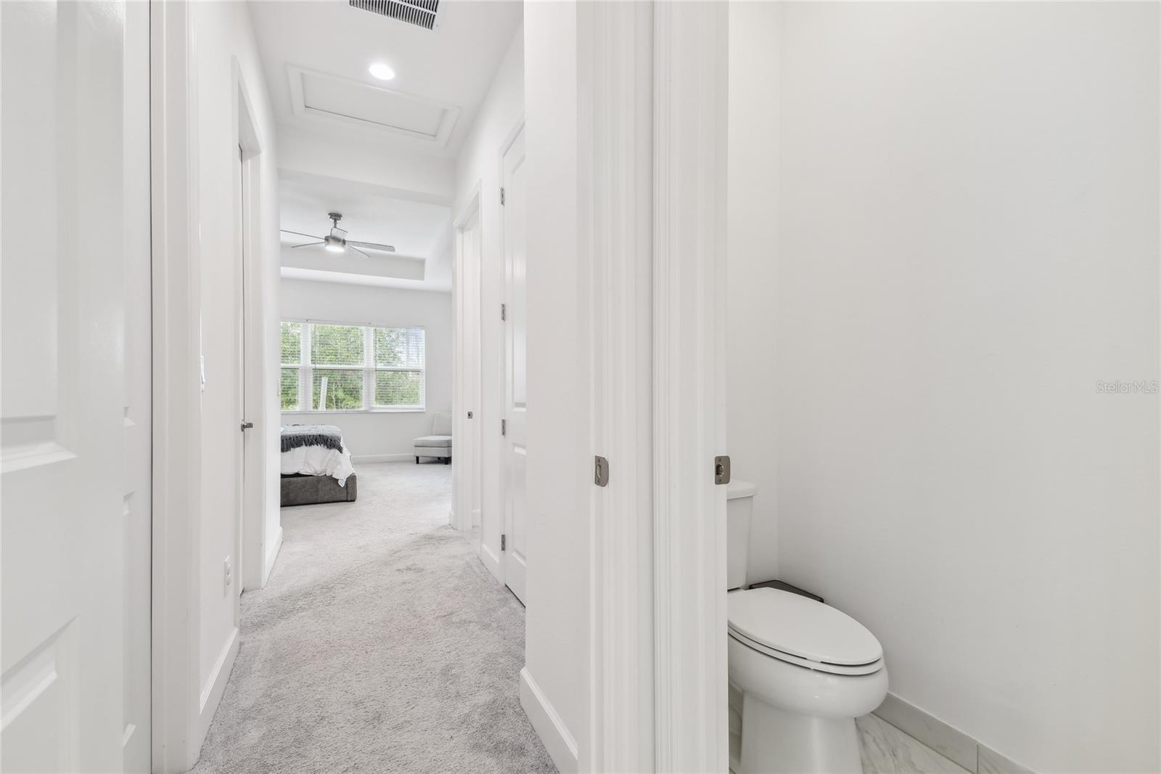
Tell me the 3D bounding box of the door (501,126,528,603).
[{"bbox_3d":[-0.255,-0.096,2.463,0.040,2.439,0.725,0,0,-27],"label":"door"}]

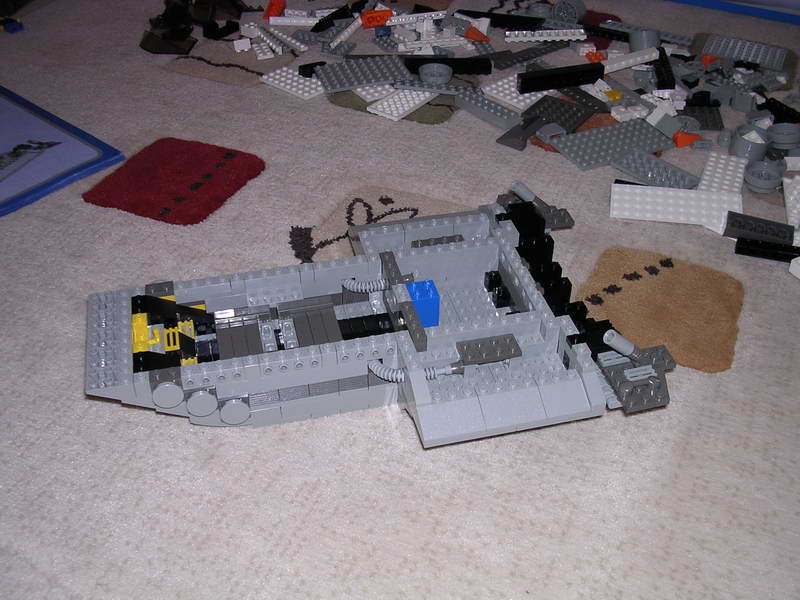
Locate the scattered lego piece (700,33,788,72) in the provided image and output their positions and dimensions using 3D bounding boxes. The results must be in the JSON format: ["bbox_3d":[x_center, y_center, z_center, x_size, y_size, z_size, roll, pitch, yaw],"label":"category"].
[{"bbox_3d":[0.359,-0.259,0.918,0.080,0.005,0.048,16,43,15],"label":"scattered lego piece"}]

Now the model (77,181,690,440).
[{"bbox_3d":[-0.015,0.012,0.504,0.312,0.060,0.185,-8,40,-11],"label":"model"}]

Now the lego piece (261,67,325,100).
[{"bbox_3d":[-0.096,-0.198,0.806,0.064,0.005,0.032,29,47,33],"label":"lego piece"}]

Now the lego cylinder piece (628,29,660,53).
[{"bbox_3d":[0.243,-0.255,0.878,0.026,0.020,0.026,11,40,12],"label":"lego cylinder piece"}]

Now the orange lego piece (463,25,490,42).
[{"bbox_3d":[0.079,-0.273,0.901,0.026,0.010,0.015,17,42,19],"label":"orange lego piece"}]

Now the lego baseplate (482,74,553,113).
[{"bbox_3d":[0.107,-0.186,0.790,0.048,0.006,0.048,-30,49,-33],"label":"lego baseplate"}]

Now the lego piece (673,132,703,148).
[{"bbox_3d":[0.240,-0.133,0.734,0.025,0.010,0.015,-8,40,-11],"label":"lego piece"}]

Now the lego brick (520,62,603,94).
[{"bbox_3d":[0.143,-0.197,0.782,0.080,0.016,0.010,-10,42,-14],"label":"lego brick"}]

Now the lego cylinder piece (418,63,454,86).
[{"bbox_3d":[0.033,-0.214,0.827,0.030,0.010,0.030,1,41,-1],"label":"lego cylinder piece"}]

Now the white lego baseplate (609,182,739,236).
[{"bbox_3d":[0.207,-0.069,0.659,0.096,0.005,0.032,6,56,9],"label":"white lego baseplate"}]

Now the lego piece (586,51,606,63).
[{"bbox_3d":[0.193,-0.238,0.862,0.019,0.009,0.015,0,39,0],"label":"lego piece"}]

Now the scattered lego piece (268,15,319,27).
[{"bbox_3d":[-0.108,-0.292,0.925,0.058,0.009,0.009,2,39,1],"label":"scattered lego piece"}]

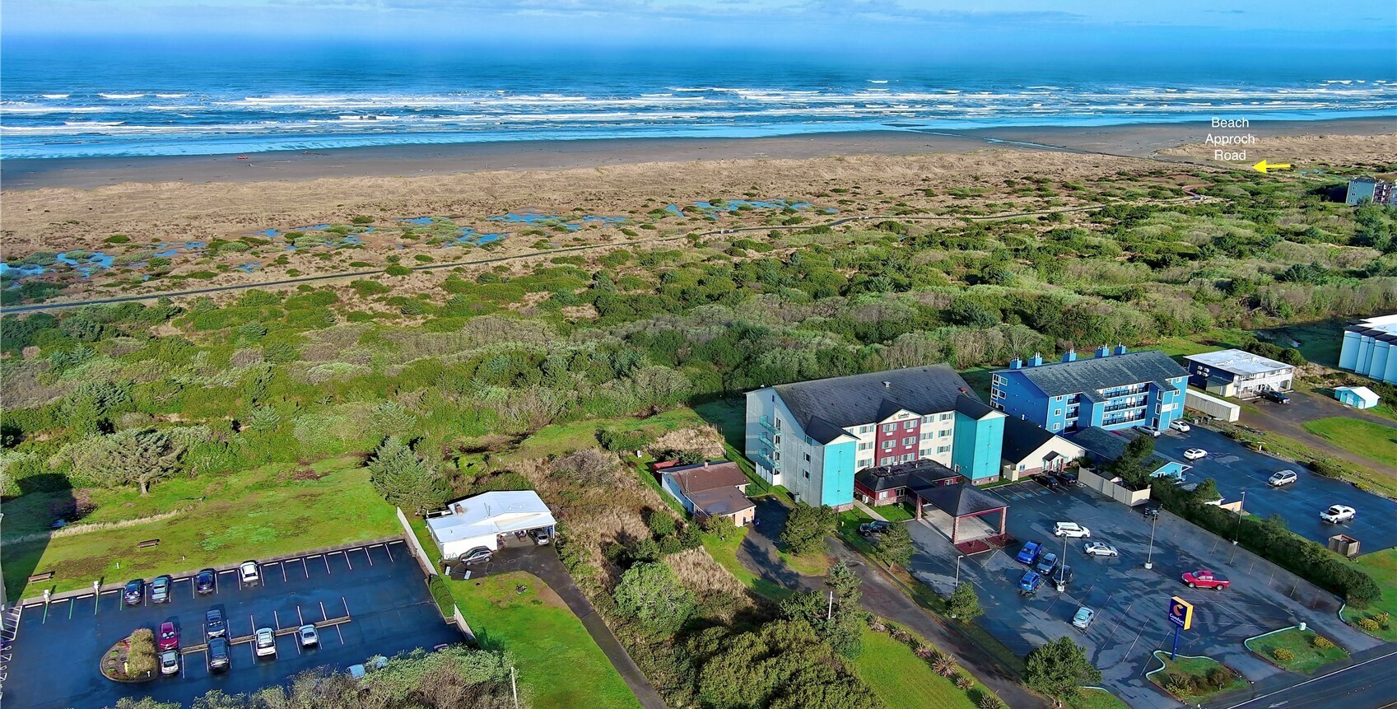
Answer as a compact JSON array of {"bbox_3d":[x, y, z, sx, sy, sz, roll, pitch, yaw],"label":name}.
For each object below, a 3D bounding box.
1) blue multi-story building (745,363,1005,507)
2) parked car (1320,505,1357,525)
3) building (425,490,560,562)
[{"bbox_3d":[28.670,11.550,186.780,34.120,15.580,27.000,-7,18,-23],"label":"blue multi-story building"},{"bbox_3d":[94.656,23.683,166.319,5.500,1.850,1.980,-8,18,-25],"label":"parked car"},{"bbox_3d":[-30.350,24.150,163.730,16.780,3.380,12.900,-7,18,-23],"label":"building"}]

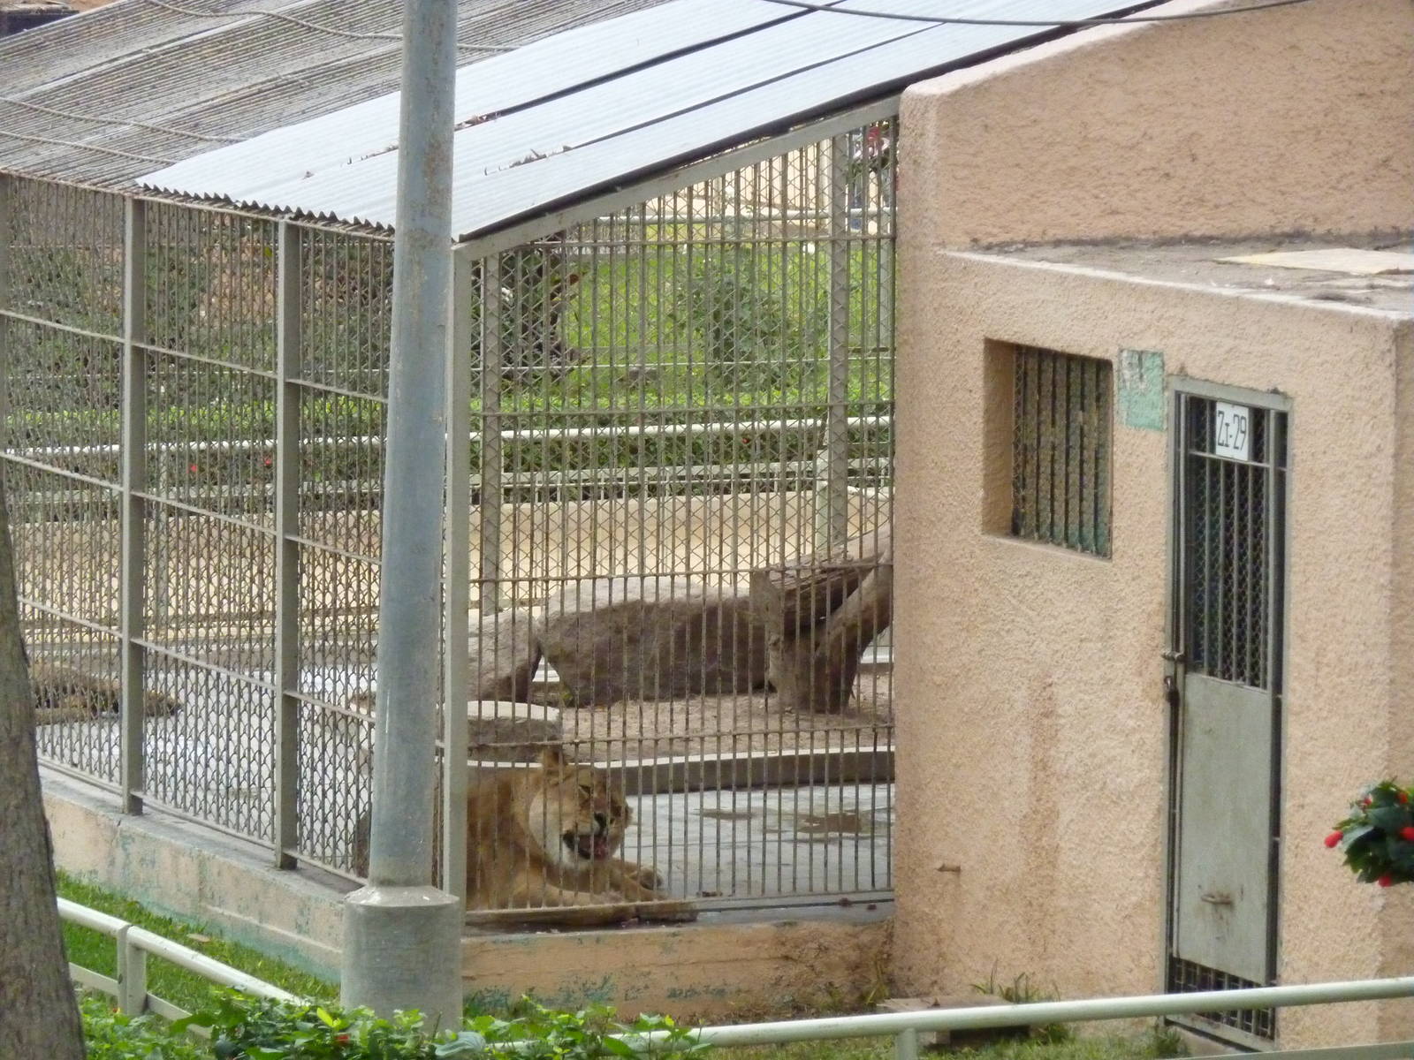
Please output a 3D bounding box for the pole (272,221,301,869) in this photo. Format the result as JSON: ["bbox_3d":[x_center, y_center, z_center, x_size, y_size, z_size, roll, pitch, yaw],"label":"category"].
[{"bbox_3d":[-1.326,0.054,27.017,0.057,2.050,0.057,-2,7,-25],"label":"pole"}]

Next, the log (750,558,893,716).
[{"bbox_3d":[0.472,0.378,30.401,0.667,0.566,0.586,1,6,6],"label":"log"}]

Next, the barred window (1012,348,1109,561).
[{"bbox_3d":[1.073,-0.245,25.493,0.081,0.596,0.808,-2,7,-25],"label":"barred window"}]

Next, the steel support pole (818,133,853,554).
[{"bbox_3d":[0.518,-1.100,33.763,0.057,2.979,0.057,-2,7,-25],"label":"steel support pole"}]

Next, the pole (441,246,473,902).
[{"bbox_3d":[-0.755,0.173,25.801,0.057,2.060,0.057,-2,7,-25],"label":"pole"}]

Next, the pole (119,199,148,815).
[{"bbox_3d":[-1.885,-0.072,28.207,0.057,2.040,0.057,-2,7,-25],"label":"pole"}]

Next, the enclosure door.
[{"bbox_3d":[1.505,0.524,24.531,0.061,1.889,0.717,-2,7,-25],"label":"enclosure door"}]

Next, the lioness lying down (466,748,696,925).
[{"bbox_3d":[-0.571,0.873,26.503,1.161,0.505,0.525,4,7,31],"label":"lioness lying down"}]

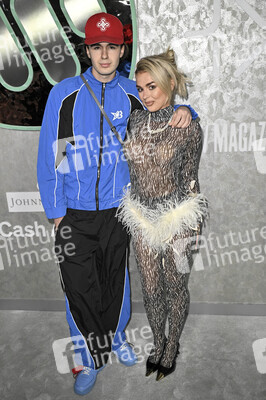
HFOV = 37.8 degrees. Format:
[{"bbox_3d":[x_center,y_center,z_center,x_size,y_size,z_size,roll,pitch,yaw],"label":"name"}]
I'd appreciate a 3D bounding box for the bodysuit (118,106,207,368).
[{"bbox_3d":[0.163,0.233,2.046,0.450,1.420,0.330,3,17,19],"label":"bodysuit"}]

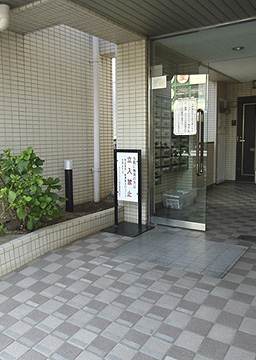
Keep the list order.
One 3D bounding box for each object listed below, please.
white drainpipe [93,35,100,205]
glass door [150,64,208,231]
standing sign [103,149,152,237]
[{"bbox_3d":[-0.478,-0.878,5.027,0.078,2.460,0.078,-1,6,0],"label":"white drainpipe"},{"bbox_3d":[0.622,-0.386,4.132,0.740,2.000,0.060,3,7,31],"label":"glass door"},{"bbox_3d":[0.002,0.128,4.179,0.480,1.020,0.480,4,7,34],"label":"standing sign"}]

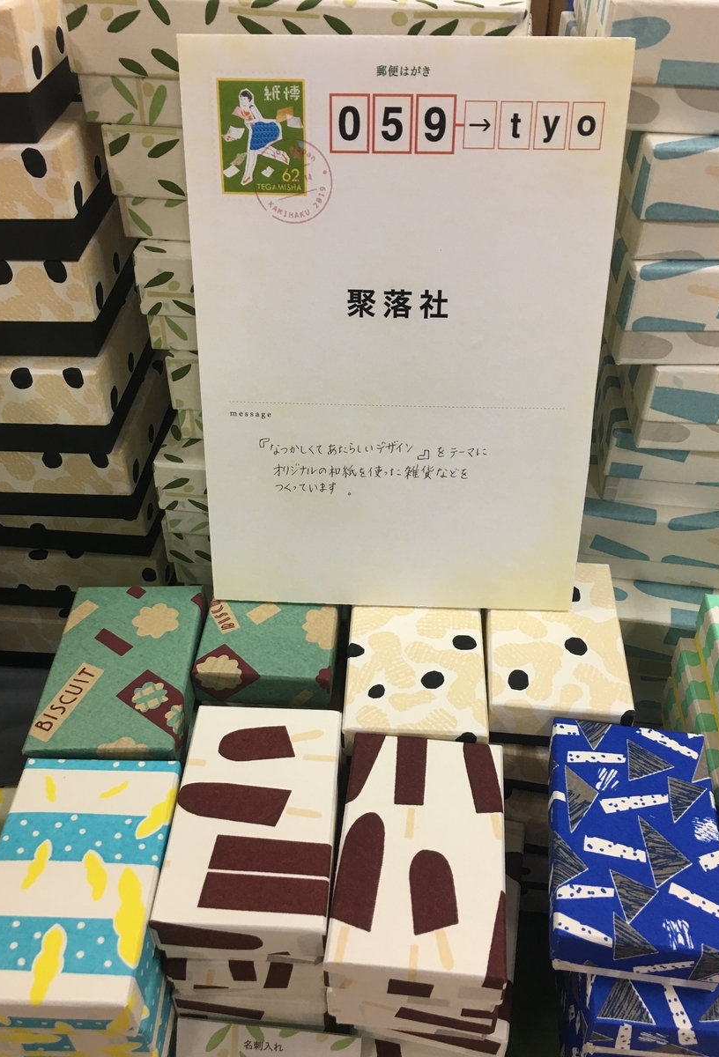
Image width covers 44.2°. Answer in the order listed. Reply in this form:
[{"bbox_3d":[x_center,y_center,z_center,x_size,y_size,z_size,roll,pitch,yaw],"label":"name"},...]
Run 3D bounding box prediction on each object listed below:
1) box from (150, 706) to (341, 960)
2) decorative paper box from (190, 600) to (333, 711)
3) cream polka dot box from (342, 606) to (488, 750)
[{"bbox_3d":[-0.044,0.128,0.384,0.067,0.029,0.101,2,43,2],"label":"box"},{"bbox_3d":[-0.044,0.049,0.480,0.067,0.029,0.101,2,42,3],"label":"decorative paper box"},{"bbox_3d":[0.029,0.071,0.455,0.067,0.029,0.101,2,42,3],"label":"cream polka dot box"}]

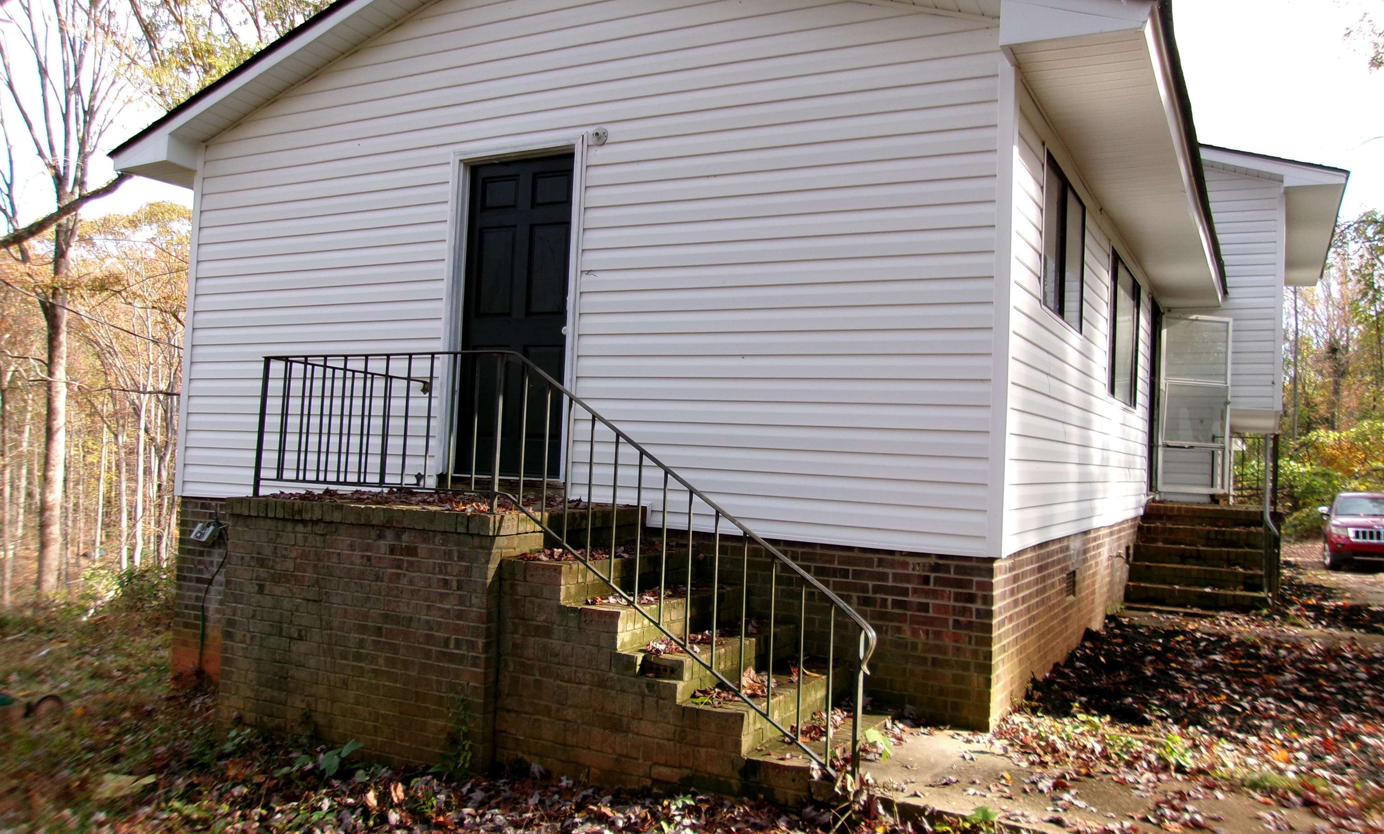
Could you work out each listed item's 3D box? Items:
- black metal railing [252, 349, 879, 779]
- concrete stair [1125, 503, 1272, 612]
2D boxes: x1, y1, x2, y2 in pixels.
[{"bbox_3d":[-0.522,0.555,5.536,3.500,1.680,1.345,1,-2,28],"label":"black metal railing"},{"bbox_3d":[4.845,1.311,10.251,1.190,0.905,1.450,1,-2,28],"label":"concrete stair"}]

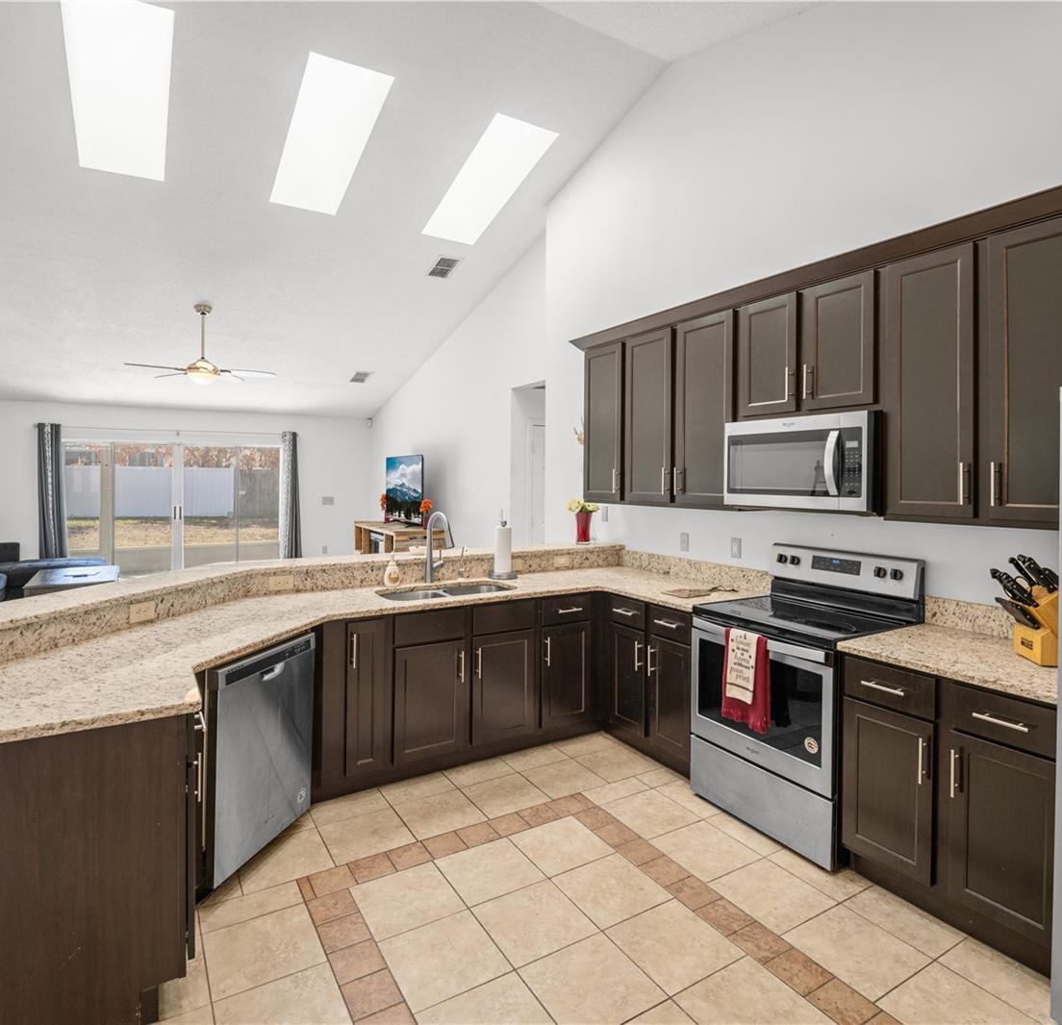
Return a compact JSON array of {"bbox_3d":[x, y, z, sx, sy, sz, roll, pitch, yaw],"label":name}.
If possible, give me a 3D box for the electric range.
[{"bbox_3d":[1.282,0.821,2.854,0.705,1.190,0.757,-2,4,-32],"label":"electric range"}]

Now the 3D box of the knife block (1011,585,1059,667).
[{"bbox_3d":[1.874,0.404,2.135,0.215,0.255,0.140,0,3,9],"label":"knife block"}]

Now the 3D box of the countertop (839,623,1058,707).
[{"bbox_3d":[1.684,0.546,2.233,0.655,0.038,0.696,-2,4,-32],"label":"countertop"}]

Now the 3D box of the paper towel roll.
[{"bbox_3d":[-0.184,0.251,3.930,0.118,0.290,0.118,0,3,0],"label":"paper towel roll"}]

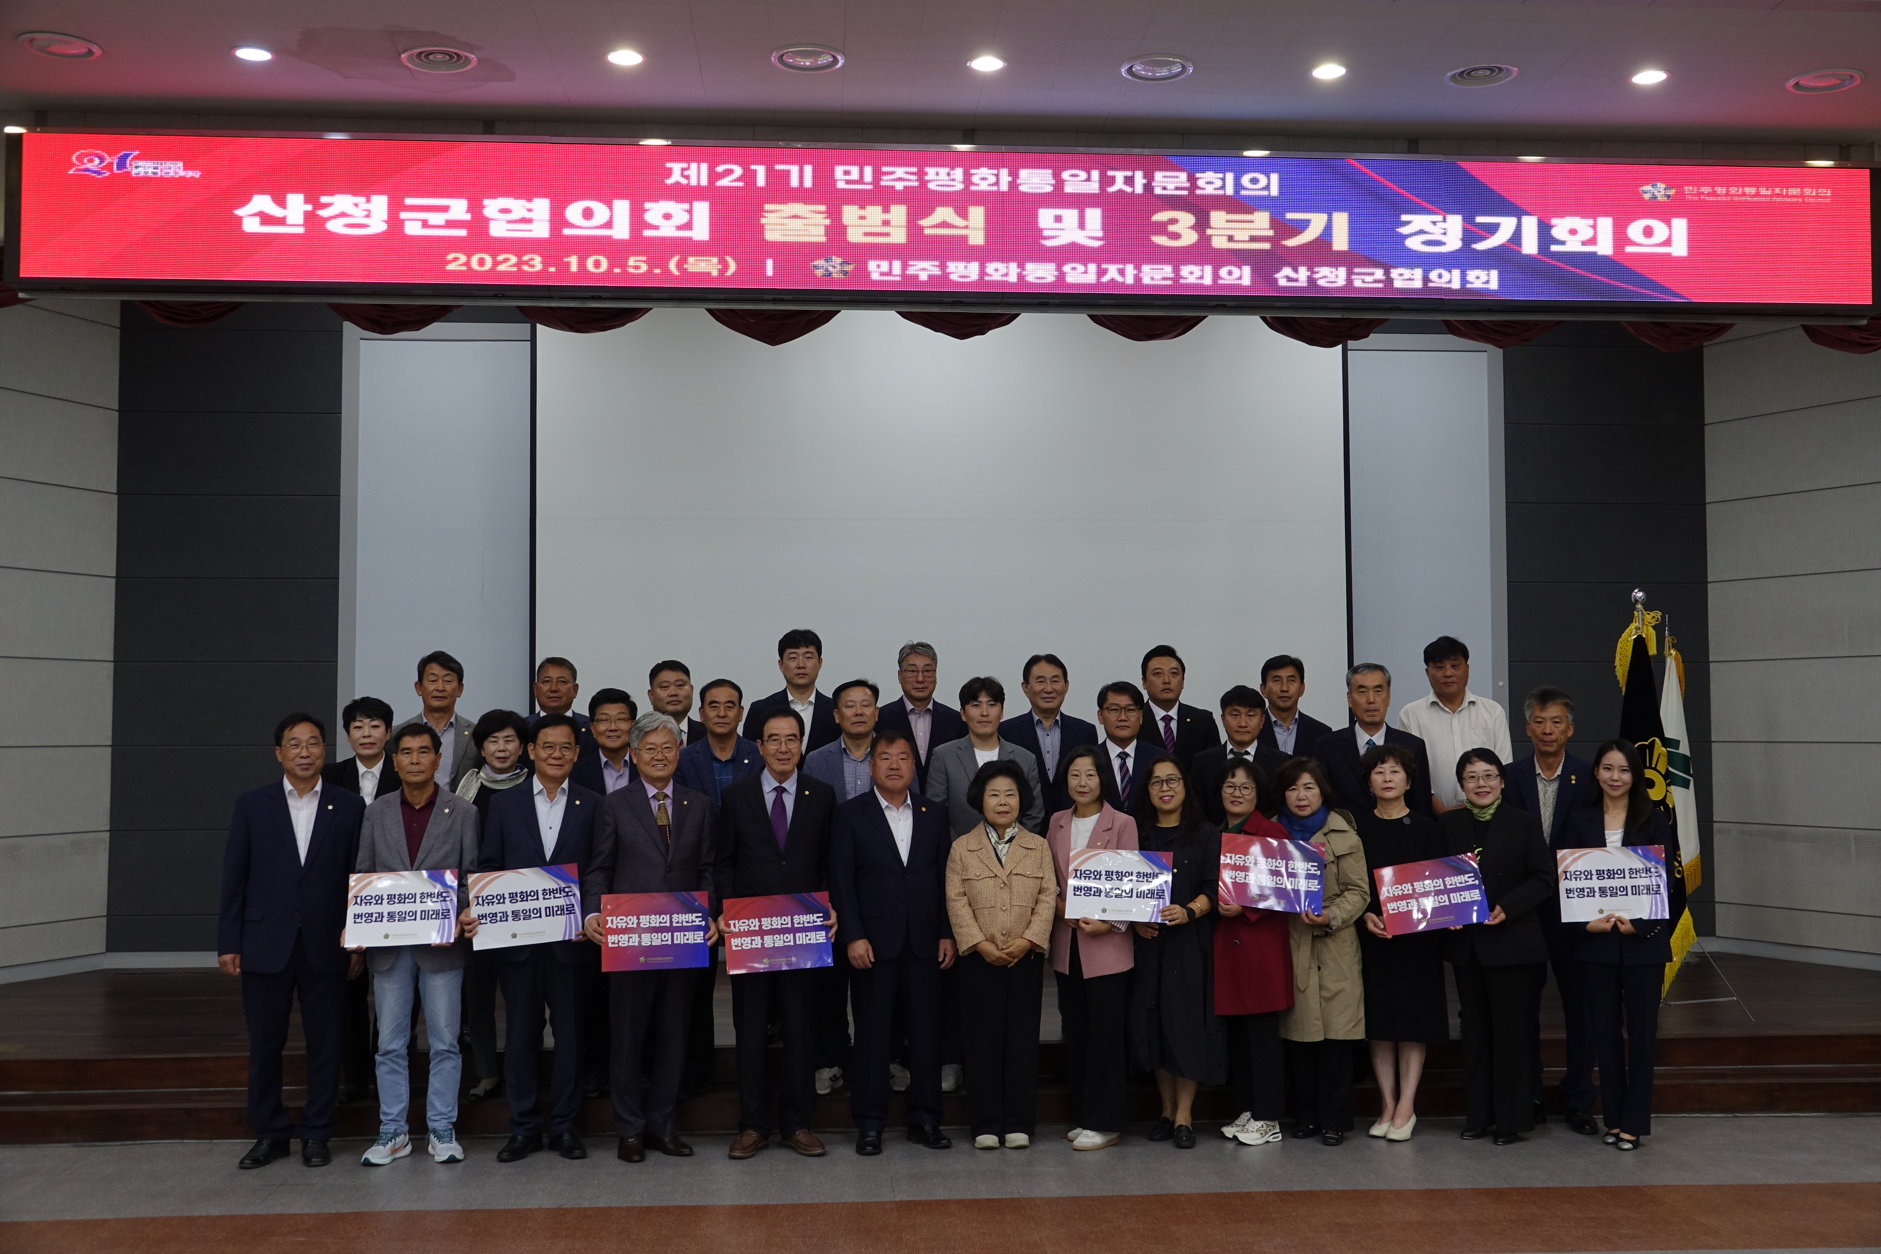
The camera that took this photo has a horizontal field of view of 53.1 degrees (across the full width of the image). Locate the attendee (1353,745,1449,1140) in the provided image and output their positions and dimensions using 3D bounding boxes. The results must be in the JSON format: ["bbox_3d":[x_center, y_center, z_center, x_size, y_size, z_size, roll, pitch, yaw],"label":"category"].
[{"bbox_3d":[1.908,1.285,7.743,0.420,1.598,0.350,-1,-3,10],"label":"attendee"}]

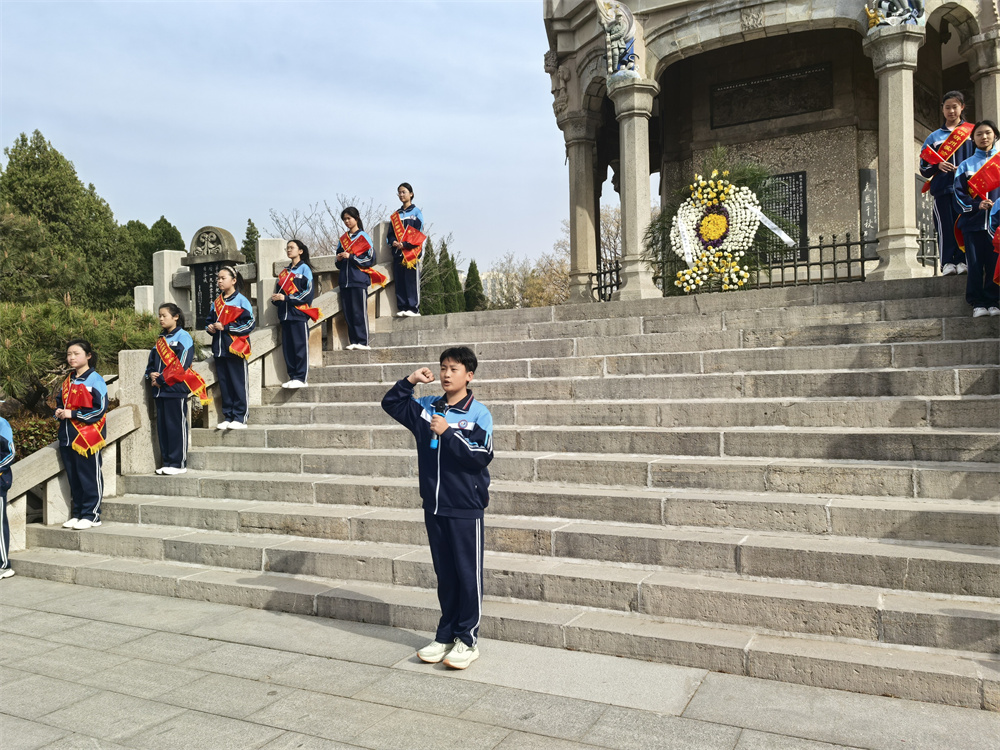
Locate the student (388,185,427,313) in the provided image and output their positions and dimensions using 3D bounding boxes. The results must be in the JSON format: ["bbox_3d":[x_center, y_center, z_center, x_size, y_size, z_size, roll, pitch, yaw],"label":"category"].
[{"bbox_3d":[-1.094,-1.469,9.130,0.460,1.580,0.360,-2,0,34],"label":"student"}]

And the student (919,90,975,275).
[{"bbox_3d":[3.730,-1.605,6.502,0.460,1.520,0.310,-2,-1,25],"label":"student"}]

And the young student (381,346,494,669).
[{"bbox_3d":[-0.331,0.689,4.239,0.600,1.655,0.440,-2,-1,43],"label":"young student"}]

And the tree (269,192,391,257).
[{"bbox_3d":[-3.333,-0.938,15.455,2.700,5.300,2.700,-2,-1,26],"label":"tree"}]

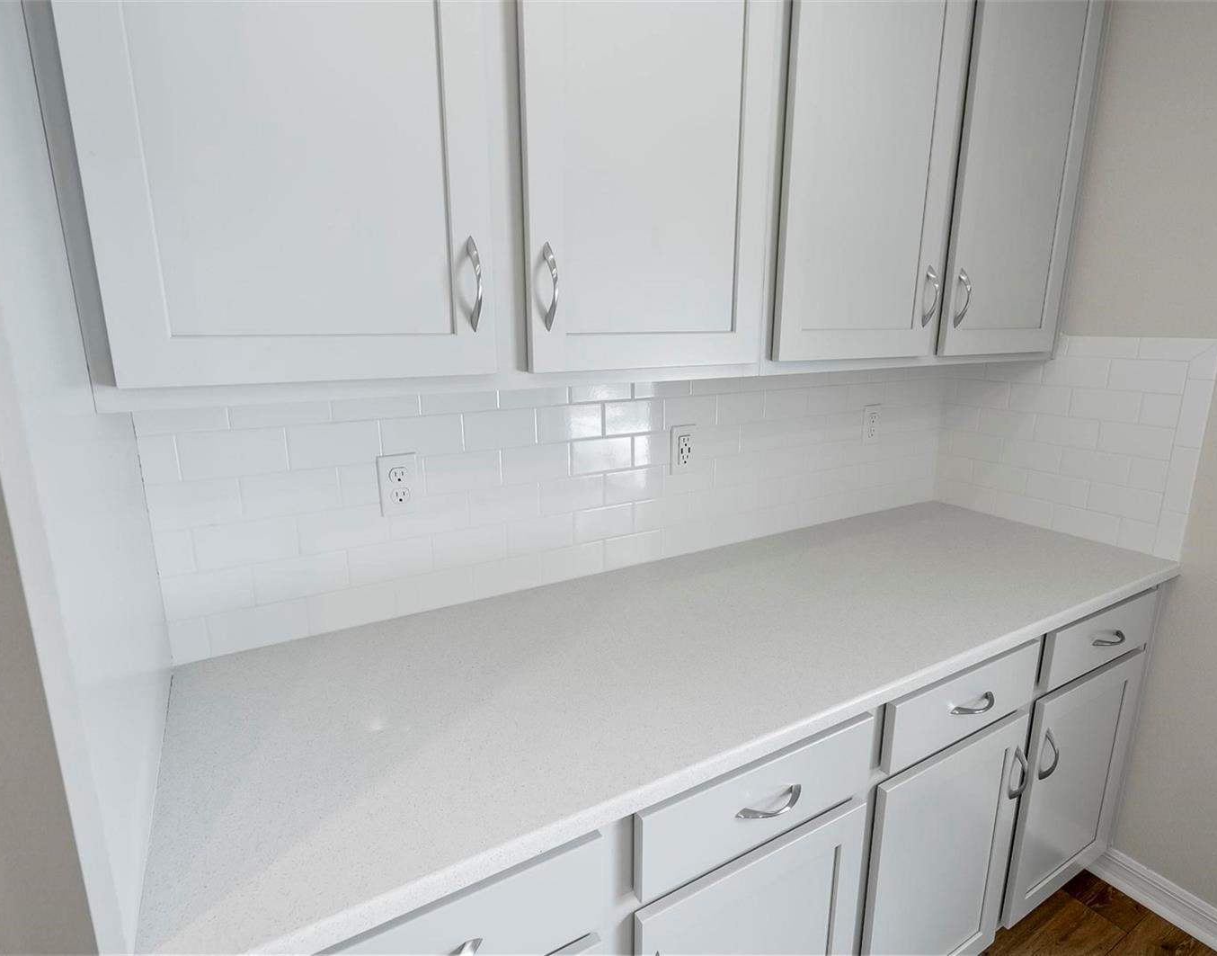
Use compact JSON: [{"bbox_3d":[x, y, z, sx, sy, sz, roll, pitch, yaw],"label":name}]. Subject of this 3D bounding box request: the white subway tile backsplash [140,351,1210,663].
[{"bbox_3d":[0.298,0.008,1.226,2.021,0.512,0.630,-8,16,-28],"label":"white subway tile backsplash"}]

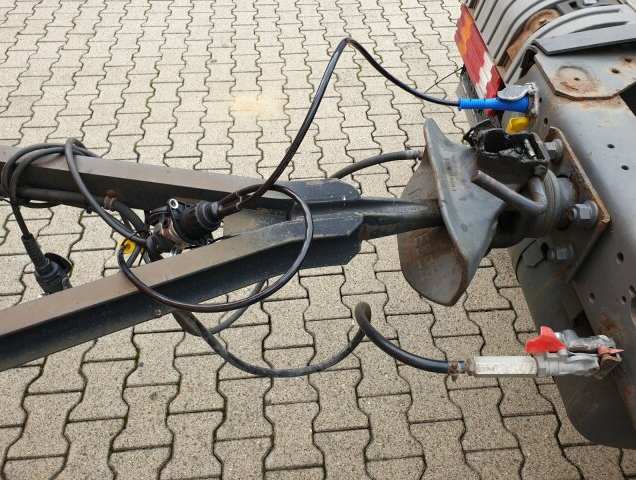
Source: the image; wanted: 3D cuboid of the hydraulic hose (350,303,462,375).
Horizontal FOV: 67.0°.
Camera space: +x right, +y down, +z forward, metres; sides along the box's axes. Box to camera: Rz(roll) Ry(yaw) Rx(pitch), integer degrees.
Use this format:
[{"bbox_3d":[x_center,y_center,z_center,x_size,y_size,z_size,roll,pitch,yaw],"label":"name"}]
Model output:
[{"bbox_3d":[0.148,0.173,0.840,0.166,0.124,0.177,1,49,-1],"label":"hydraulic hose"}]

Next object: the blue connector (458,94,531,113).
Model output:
[{"bbox_3d":[0.362,-0.274,0.975,0.148,0.038,0.036,1,49,-1],"label":"blue connector"}]

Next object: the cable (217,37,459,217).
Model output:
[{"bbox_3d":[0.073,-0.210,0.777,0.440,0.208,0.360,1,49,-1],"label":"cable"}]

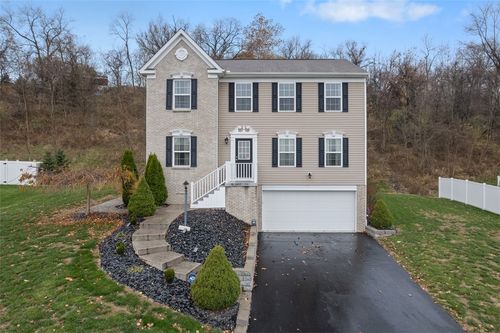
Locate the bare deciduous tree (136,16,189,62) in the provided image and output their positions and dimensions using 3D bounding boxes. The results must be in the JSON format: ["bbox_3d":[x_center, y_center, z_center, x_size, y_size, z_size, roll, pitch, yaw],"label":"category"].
[{"bbox_3d":[-12.900,-17.100,45.000,7.700,9.800,7.200,0,-1,0],"label":"bare deciduous tree"}]

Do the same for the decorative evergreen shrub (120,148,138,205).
[{"bbox_3d":[-6.000,0.570,15.200,0.980,2.750,0.950,0,-1,0],"label":"decorative evergreen shrub"}]

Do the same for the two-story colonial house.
[{"bbox_3d":[0.340,-1.680,18.700,11.600,10.300,8.000,0,-1,0],"label":"two-story colonial house"}]

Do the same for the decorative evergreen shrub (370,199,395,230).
[{"bbox_3d":[6.830,2.450,15.700,1.250,1.580,1.220,0,-1,0],"label":"decorative evergreen shrub"}]

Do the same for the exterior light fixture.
[{"bbox_3d":[-2.380,1.370,11.300,0.310,1.780,0.290,0,-1,0],"label":"exterior light fixture"}]

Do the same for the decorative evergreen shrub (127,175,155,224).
[{"bbox_3d":[-4.250,1.230,12.100,1.120,1.700,1.100,0,-1,0],"label":"decorative evergreen shrub"}]

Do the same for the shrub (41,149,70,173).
[{"bbox_3d":[-16.200,-0.200,25.300,2.300,2.400,2.100,0,-1,0],"label":"shrub"}]

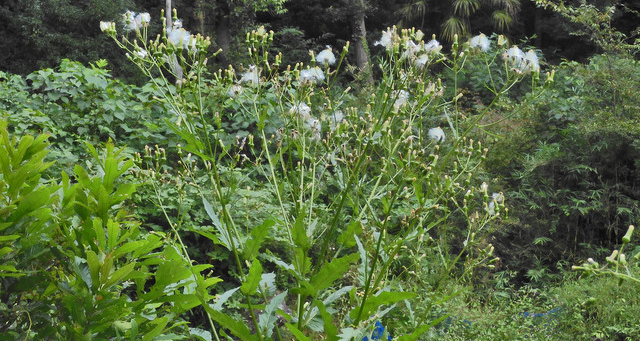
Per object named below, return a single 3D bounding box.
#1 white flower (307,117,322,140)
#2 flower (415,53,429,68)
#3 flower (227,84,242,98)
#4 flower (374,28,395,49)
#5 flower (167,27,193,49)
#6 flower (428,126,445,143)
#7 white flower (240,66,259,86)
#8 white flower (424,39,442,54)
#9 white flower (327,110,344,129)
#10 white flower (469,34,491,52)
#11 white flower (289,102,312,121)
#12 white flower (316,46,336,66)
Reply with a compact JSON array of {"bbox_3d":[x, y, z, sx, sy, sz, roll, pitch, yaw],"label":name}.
[{"bbox_3d":[-0.008,-0.058,2.000,0.022,0.031,0.022,0,0,0],"label":"white flower"},{"bbox_3d":[0.139,-0.151,1.950,0.019,0.022,0.021,0,0,0],"label":"flower"},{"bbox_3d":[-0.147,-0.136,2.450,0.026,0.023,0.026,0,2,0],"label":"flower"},{"bbox_3d":[0.088,-0.181,1.950,0.027,0.027,0.027,0,0,0],"label":"flower"},{"bbox_3d":[-0.192,-0.182,1.950,0.036,0.030,0.027,0,0,0],"label":"flower"},{"bbox_3d":[0.160,-0.049,1.950,0.022,0.022,0.022,0,0,0],"label":"flower"},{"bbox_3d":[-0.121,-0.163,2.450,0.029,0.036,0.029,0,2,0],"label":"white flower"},{"bbox_3d":[0.155,-0.170,1.950,0.025,0.022,0.025,0,0,0],"label":"white flower"},{"bbox_3d":[0.022,-0.073,2.050,0.026,0.026,0.026,0,0,0],"label":"white flower"},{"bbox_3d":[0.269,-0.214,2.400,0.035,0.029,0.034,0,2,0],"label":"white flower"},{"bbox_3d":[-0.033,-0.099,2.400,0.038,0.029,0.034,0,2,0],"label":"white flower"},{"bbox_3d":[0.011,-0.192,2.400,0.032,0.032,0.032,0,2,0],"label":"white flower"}]

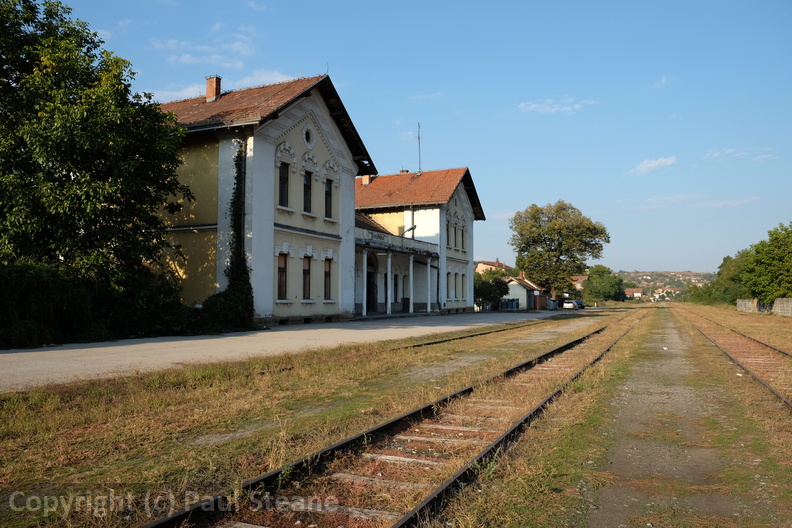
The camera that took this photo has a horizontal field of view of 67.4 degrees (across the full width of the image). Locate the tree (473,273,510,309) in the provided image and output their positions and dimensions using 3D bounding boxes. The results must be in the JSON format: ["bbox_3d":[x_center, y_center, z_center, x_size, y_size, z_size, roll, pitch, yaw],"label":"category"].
[{"bbox_3d":[11.963,3.582,76.000,5.300,4.800,5.000,-1,-4,24],"label":"tree"}]

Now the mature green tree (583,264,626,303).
[{"bbox_3d":[55.892,5.387,160.000,11.200,10.500,10.500,-1,-4,24],"label":"mature green tree"}]

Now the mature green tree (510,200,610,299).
[{"bbox_3d":[25.598,-1.566,93.000,15.900,16.700,15.000,-1,-4,24],"label":"mature green tree"}]

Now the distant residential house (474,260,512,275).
[{"bbox_3d":[26.263,2.761,160.000,10.800,7.100,10.000,-1,-4,24],"label":"distant residential house"}]

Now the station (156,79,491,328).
[{"bbox_3d":[-5.661,-3.156,50.045,15.850,15.070,39.950,-1,-4,24],"label":"station"}]

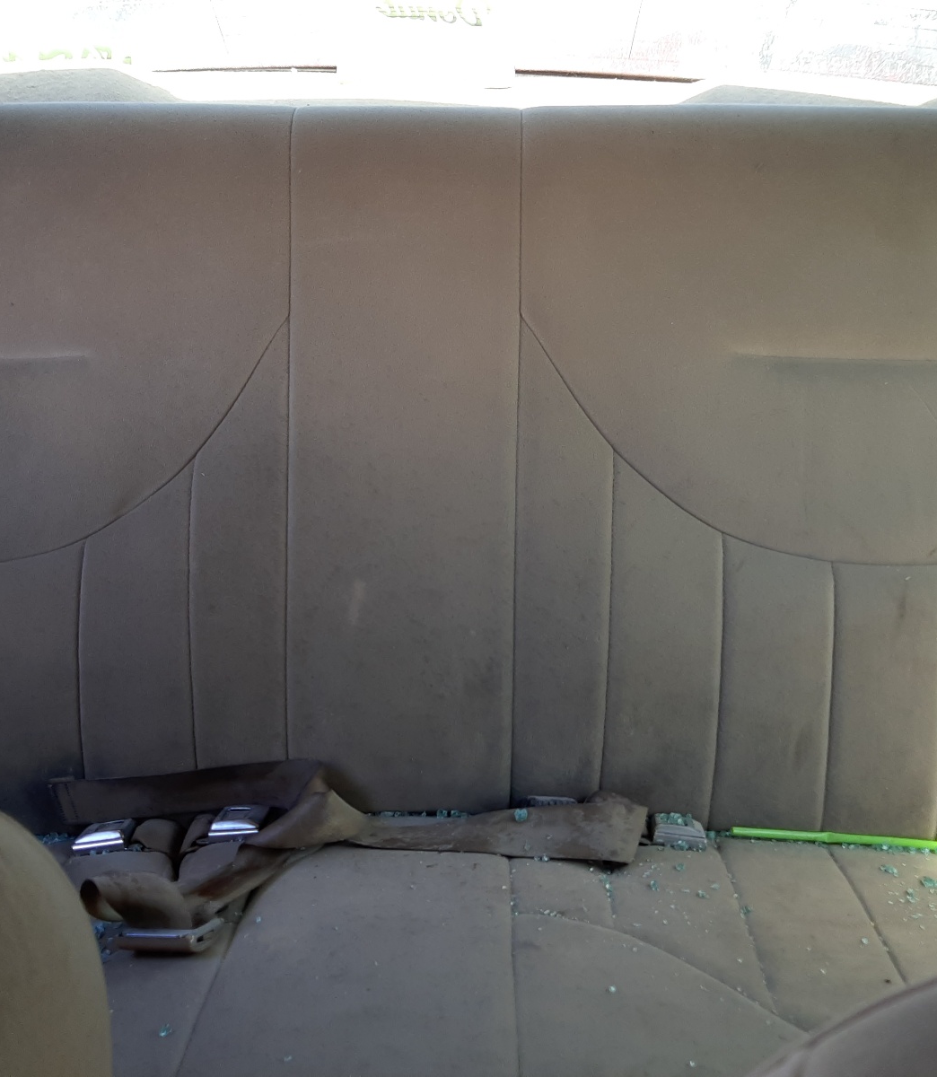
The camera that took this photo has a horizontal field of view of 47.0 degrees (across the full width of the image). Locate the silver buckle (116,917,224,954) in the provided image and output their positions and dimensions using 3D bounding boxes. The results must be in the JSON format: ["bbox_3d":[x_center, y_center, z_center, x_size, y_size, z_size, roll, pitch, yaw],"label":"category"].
[{"bbox_3d":[-0.240,0.317,0.860,0.076,0.016,0.038,1,15,4],"label":"silver buckle"}]

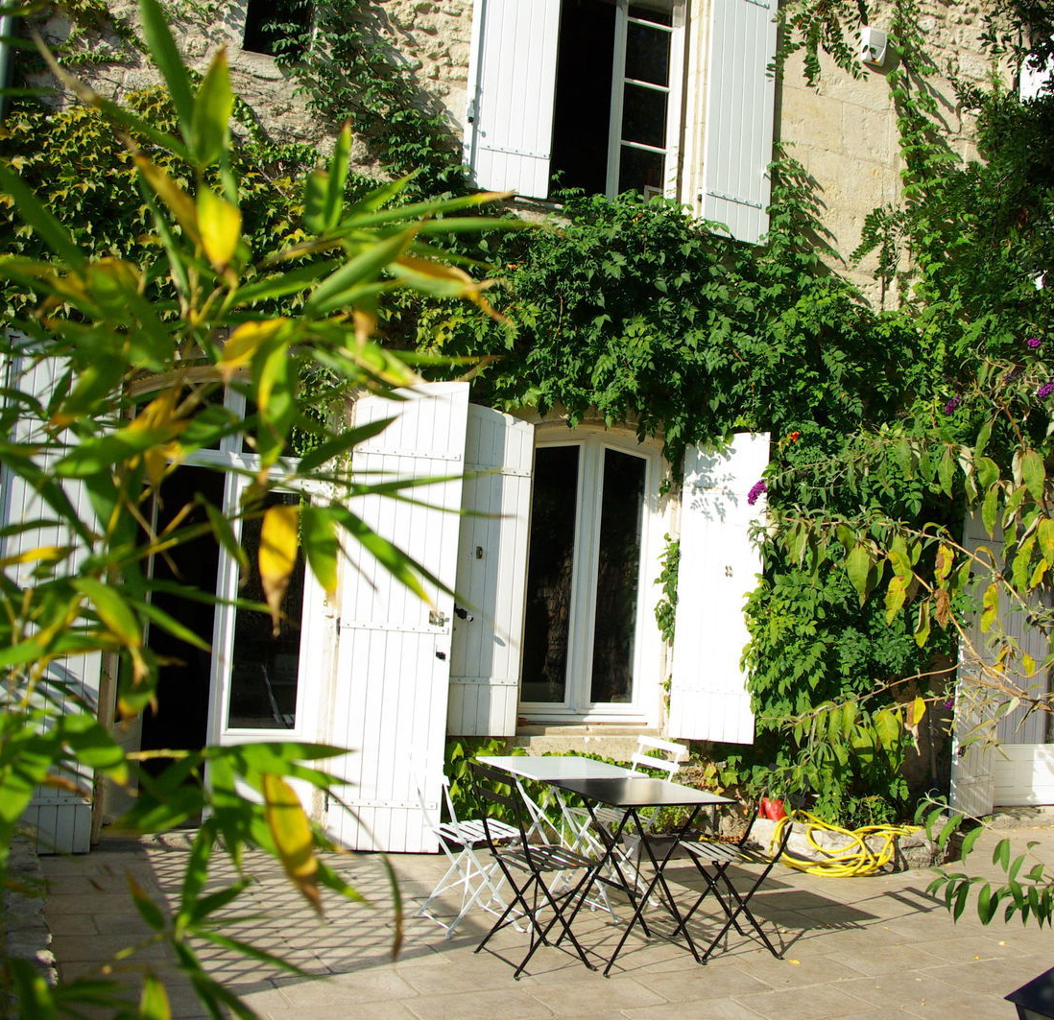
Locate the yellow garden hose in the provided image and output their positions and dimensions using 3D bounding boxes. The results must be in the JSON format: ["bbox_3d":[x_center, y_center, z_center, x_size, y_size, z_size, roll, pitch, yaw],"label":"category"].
[{"bbox_3d":[1.917,2.007,6.925,0.900,0.270,0.520,4,-3,-5],"label":"yellow garden hose"}]

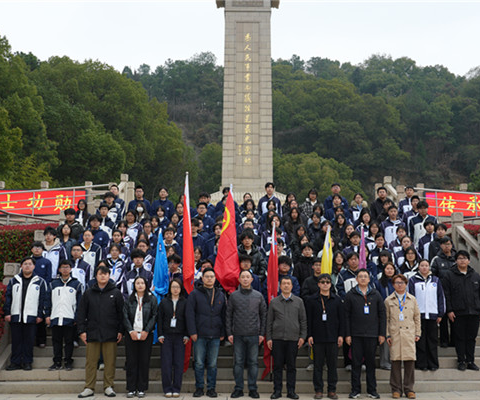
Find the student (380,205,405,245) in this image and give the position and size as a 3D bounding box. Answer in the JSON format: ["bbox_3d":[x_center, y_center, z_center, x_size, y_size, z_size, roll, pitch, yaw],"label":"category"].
[{"bbox_3d":[3.059,0.987,11.171,0.510,1.760,0.300,-1,-8,5],"label":"student"}]

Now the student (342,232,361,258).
[{"bbox_3d":[2.025,1.420,10.031,0.520,1.710,0.310,-1,-8,6],"label":"student"}]

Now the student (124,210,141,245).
[{"bbox_3d":[-2.150,1.027,11.216,0.450,1.650,0.290,1,-8,-4],"label":"student"}]

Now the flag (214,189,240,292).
[{"bbox_3d":[-0.197,0.627,8.920,0.410,1.640,0.250,0,-8,0],"label":"flag"}]

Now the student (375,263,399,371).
[{"bbox_3d":[2.348,1.802,8.815,0.460,1.650,0.300,-1,-8,5],"label":"student"}]

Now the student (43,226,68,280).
[{"bbox_3d":[-3.422,1.361,10.274,0.530,1.750,0.320,1,-8,-9],"label":"student"}]

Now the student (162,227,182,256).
[{"bbox_3d":[-1.241,1.361,9.998,0.480,1.746,0.290,0,-8,-2],"label":"student"}]

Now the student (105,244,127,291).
[{"bbox_3d":[-2.108,1.569,9.476,0.440,1.657,0.280,0,-8,-3],"label":"student"}]

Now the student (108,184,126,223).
[{"bbox_3d":[-2.694,0.565,12.309,0.500,1.787,0.300,0,-9,-2],"label":"student"}]

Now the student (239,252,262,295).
[{"bbox_3d":[0.113,1.783,9.043,0.530,1.750,0.310,0,-10,1],"label":"student"}]

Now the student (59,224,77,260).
[{"bbox_3d":[-3.296,1.279,10.688,0.470,1.640,0.290,1,-8,-8],"label":"student"}]

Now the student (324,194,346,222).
[{"bbox_3d":[2.172,0.691,12.667,0.490,1.660,0.290,-1,-10,4],"label":"student"}]

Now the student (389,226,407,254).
[{"bbox_3d":[3.013,1.314,10.411,0.490,1.660,0.300,-1,-8,8],"label":"student"}]

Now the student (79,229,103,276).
[{"bbox_3d":[-2.710,1.368,10.051,0.460,1.666,0.280,1,-8,-4],"label":"student"}]

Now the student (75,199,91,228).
[{"bbox_3d":[-3.289,0.819,11.715,0.430,1.663,0.280,1,-8,-4],"label":"student"}]

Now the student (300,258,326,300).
[{"bbox_3d":[1.206,1.779,9.020,0.530,1.750,0.310,-1,-10,3],"label":"student"}]

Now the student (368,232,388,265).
[{"bbox_3d":[2.553,1.417,10.324,0.480,1.640,0.290,-1,-10,6],"label":"student"}]

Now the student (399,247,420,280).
[{"bbox_3d":[2.905,1.627,9.628,0.490,1.640,0.290,-1,-10,7],"label":"student"}]

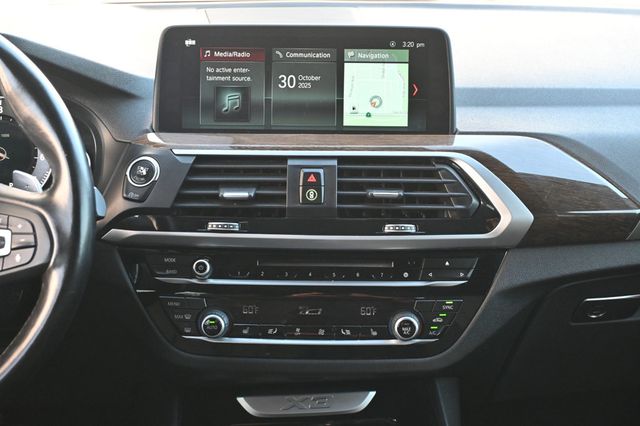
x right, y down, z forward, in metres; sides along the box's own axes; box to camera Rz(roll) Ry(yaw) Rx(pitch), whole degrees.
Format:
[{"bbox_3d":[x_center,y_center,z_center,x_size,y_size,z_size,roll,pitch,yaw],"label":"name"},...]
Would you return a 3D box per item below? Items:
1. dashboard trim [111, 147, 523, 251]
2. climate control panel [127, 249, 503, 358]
[{"bbox_3d":[-0.002,-0.011,0.905,0.405,0.100,0.058,1,2,1],"label":"dashboard trim"},{"bbox_3d":[-0.005,0.085,0.900,0.351,0.105,0.050,1,2,1],"label":"climate control panel"}]

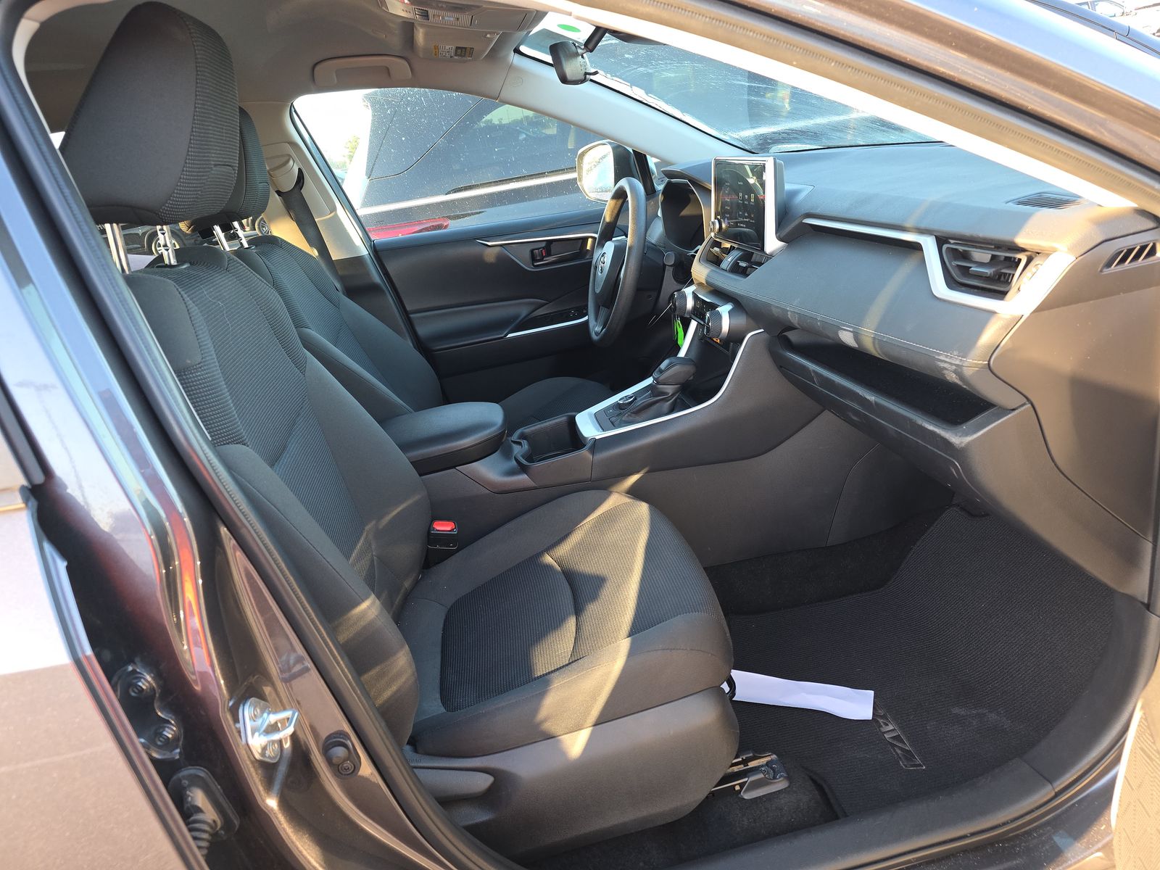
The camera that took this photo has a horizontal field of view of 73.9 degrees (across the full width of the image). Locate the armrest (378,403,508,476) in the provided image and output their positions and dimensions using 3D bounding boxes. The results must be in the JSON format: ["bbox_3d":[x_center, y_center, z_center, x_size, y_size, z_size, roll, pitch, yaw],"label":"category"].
[{"bbox_3d":[-0.278,0.003,1.393,0.290,0.072,0.200,-10,20,-5],"label":"armrest"}]

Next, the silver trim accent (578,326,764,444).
[{"bbox_3d":[0.140,-0.117,1.411,0.320,0.170,0.280,-10,20,-5],"label":"silver trim accent"}]

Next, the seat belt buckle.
[{"bbox_3d":[-0.234,0.186,1.313,0.047,0.085,0.030,4,18,-9],"label":"seat belt buckle"}]

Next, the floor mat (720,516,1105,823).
[{"bbox_3d":[0.479,0.316,1.193,0.600,0.180,0.510,-10,20,-5],"label":"floor mat"}]

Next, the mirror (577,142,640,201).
[{"bbox_3d":[0.082,-0.750,2.203,0.135,0.175,0.225,-15,21,-19],"label":"mirror"}]

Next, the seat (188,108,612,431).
[{"bbox_3d":[-0.342,-0.217,1.702,0.820,1.010,0.540,-10,20,-5],"label":"seat"}]

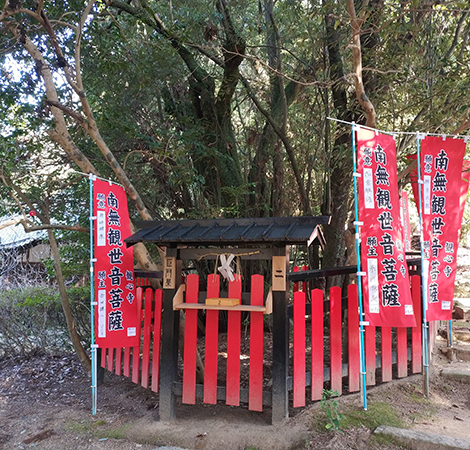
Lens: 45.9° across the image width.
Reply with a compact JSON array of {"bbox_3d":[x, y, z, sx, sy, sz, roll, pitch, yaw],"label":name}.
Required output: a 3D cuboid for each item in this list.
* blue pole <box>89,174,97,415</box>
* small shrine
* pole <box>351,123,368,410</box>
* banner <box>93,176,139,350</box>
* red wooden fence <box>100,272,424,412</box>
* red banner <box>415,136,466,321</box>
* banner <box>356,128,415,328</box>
[{"bbox_3d":[-1.493,0.711,5.830,0.030,2.506,0.030,-2,-5,0],"label":"blue pole"},{"bbox_3d":[-0.094,0.926,5.437,2.100,1.990,0.830,-1,-6,20],"label":"small shrine"},{"bbox_3d":[1.118,0.342,4.970,0.030,2.568,0.030,-1,-5,0],"label":"pole"},{"bbox_3d":[-1.289,0.414,6.061,0.520,1.783,0.070,3,-7,-44],"label":"banner"},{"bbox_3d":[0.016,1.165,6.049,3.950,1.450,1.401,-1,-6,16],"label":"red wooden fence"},{"bbox_3d":[2.046,0.039,5.415,0.500,1.775,0.070,2,-6,-20],"label":"red banner"},{"bbox_3d":[1.384,0.013,5.119,0.520,1.789,0.070,1,-6,-20],"label":"banner"}]

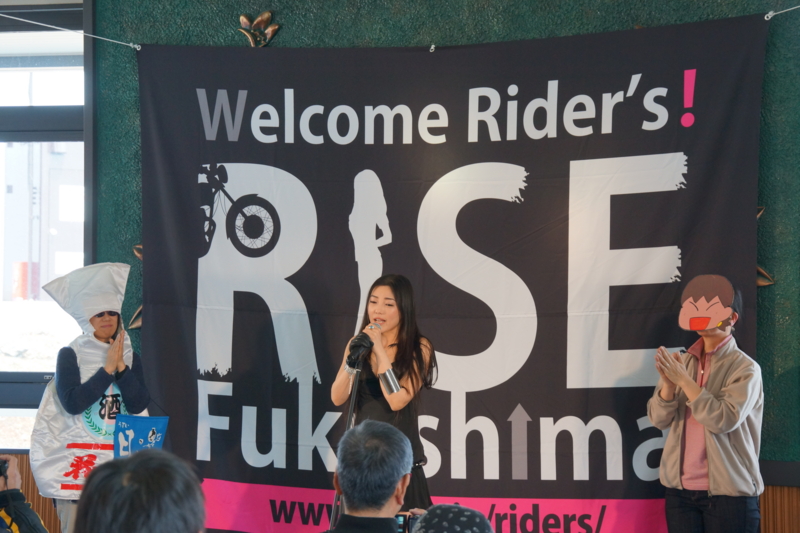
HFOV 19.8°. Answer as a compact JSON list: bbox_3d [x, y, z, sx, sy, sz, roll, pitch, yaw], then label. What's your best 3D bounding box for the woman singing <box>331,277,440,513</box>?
[{"bbox_3d":[-0.064,0.860,8.950,0.460,1.650,0.400,0,0,25],"label":"woman singing"}]

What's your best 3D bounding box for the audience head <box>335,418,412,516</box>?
[{"bbox_3d":[-0.061,0.463,5.250,0.185,0.245,0.225,0,0,22],"label":"audience head"}]

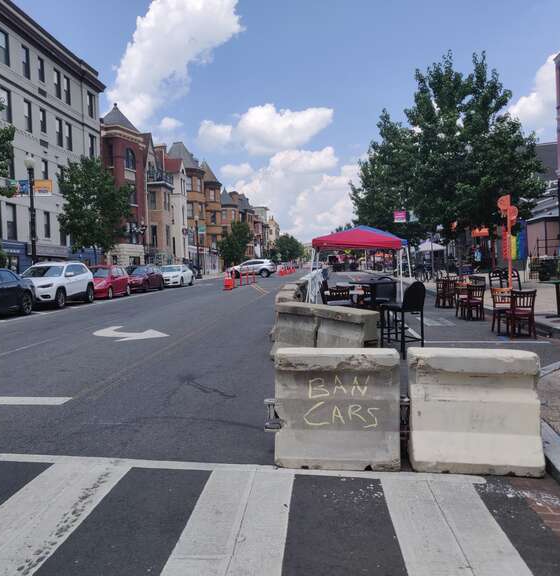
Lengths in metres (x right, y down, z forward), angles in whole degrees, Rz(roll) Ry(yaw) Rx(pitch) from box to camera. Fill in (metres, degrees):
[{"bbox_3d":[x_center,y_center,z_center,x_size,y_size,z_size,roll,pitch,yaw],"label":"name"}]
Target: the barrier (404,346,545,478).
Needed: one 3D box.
[{"bbox_3d":[1.422,0.884,4.116,0.881,0.835,0.500,-2,2,11],"label":"barrier"}]

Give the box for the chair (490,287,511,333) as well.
[{"bbox_3d":[4.497,0.481,11.038,0.440,0.900,0.500,-2,2,9],"label":"chair"}]

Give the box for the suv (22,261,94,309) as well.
[{"bbox_3d":[-8.750,-0.170,21.700,1.860,1.660,4.630,-2,2,3],"label":"suv"}]

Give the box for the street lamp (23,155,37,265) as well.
[{"bbox_3d":[-10.200,-2.530,22.900,0.450,5.900,0.450,-3,1,0],"label":"street lamp"}]

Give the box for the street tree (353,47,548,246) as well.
[{"bbox_3d":[7.150,-4.900,23.500,8.100,10.300,8.000,-3,1,0],"label":"street tree"}]

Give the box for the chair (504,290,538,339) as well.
[{"bbox_3d":[4.522,0.484,10.388,0.440,0.900,0.500,-2,2,7],"label":"chair"}]

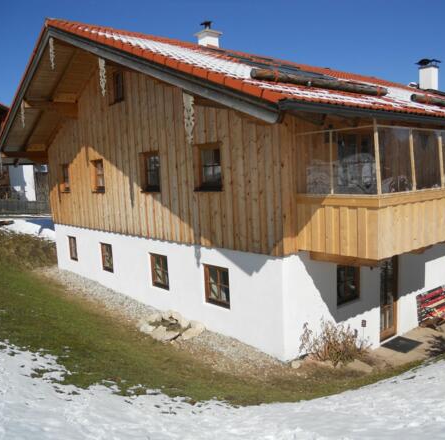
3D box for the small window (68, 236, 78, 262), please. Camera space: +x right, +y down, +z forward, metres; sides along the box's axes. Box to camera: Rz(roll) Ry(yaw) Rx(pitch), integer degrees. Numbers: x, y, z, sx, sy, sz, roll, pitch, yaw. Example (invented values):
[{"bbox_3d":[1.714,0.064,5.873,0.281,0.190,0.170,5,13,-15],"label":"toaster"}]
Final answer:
[{"bbox_3d":[-5.241,1.001,16.242,0.130,0.823,0.756,-7,7,-39],"label":"small window"}]

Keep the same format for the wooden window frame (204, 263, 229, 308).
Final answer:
[{"bbox_3d":[-0.073,1.428,9.957,0.130,0.874,0.857,-7,7,-39],"label":"wooden window frame"}]

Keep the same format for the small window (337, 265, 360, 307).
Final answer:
[{"bbox_3d":[2.636,1.319,9.723,0.815,0.882,0.130,-7,7,-39],"label":"small window"}]

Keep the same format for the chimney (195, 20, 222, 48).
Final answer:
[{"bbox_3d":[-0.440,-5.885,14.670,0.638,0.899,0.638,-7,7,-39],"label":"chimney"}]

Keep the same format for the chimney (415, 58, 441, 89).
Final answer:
[{"bbox_3d":[8.232,-5.808,18.312,0.638,1.243,0.638,-7,7,-39],"label":"chimney"}]

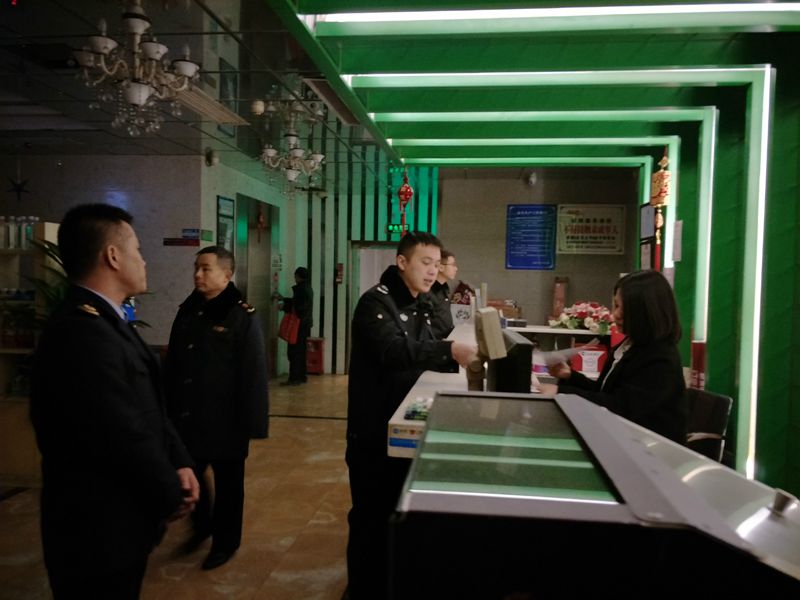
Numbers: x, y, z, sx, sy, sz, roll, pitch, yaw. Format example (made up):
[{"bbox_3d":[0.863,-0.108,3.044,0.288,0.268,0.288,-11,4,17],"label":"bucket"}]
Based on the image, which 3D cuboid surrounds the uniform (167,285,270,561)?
[{"bbox_3d":[-1.032,0.652,3.109,0.580,1.460,0.420,3,2,30],"label":"uniform"}]

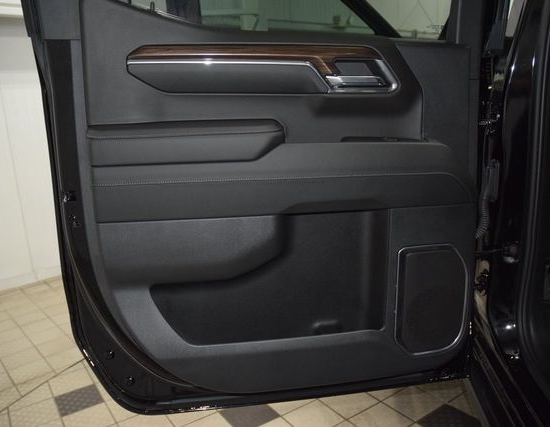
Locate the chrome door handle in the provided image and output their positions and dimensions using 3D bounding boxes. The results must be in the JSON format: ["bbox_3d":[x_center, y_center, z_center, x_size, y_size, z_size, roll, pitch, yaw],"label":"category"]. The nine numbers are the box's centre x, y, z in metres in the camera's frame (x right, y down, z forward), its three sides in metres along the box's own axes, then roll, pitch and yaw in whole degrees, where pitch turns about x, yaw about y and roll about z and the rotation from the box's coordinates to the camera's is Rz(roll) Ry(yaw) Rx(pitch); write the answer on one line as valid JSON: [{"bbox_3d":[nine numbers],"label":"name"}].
[{"bbox_3d":[0.192,-0.302,1.053,0.155,0.066,0.040,-3,12,-9],"label":"chrome door handle"}]

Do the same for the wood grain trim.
[{"bbox_3d":[-0.033,-0.324,1.012,0.527,0.056,0.030,-3,12,-9],"label":"wood grain trim"}]

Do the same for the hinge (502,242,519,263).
[{"bbox_3d":[0.603,0.102,1.230,0.042,0.053,0.045,1,13,14],"label":"hinge"}]

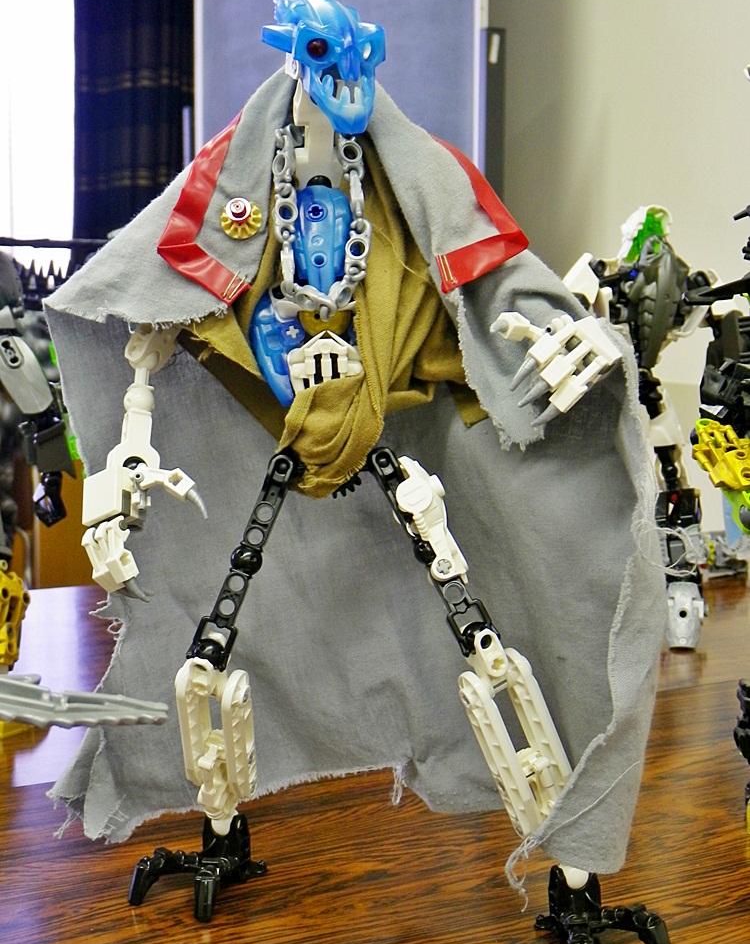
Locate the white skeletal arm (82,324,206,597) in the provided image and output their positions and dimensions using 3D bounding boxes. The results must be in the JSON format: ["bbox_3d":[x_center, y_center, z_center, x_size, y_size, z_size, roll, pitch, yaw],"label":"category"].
[{"bbox_3d":[-0.073,-0.004,0.470,0.037,0.093,0.034,4,8,-6],"label":"white skeletal arm"}]

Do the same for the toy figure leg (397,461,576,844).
[{"bbox_3d":[0.034,0.056,0.444,0.028,0.136,0.027,-16,-16,-23],"label":"toy figure leg"}]

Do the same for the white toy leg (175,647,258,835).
[{"bbox_3d":[-0.050,0.083,0.458,0.022,0.065,0.017,11,25,25],"label":"white toy leg"}]

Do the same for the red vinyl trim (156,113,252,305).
[{"bbox_3d":[-0.054,-0.084,0.468,0.027,0.060,0.024,4,8,24],"label":"red vinyl trim"}]

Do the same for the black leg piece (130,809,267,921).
[{"bbox_3d":[-0.056,0.125,0.471,0.034,0.027,0.043,5,9,32],"label":"black leg piece"}]

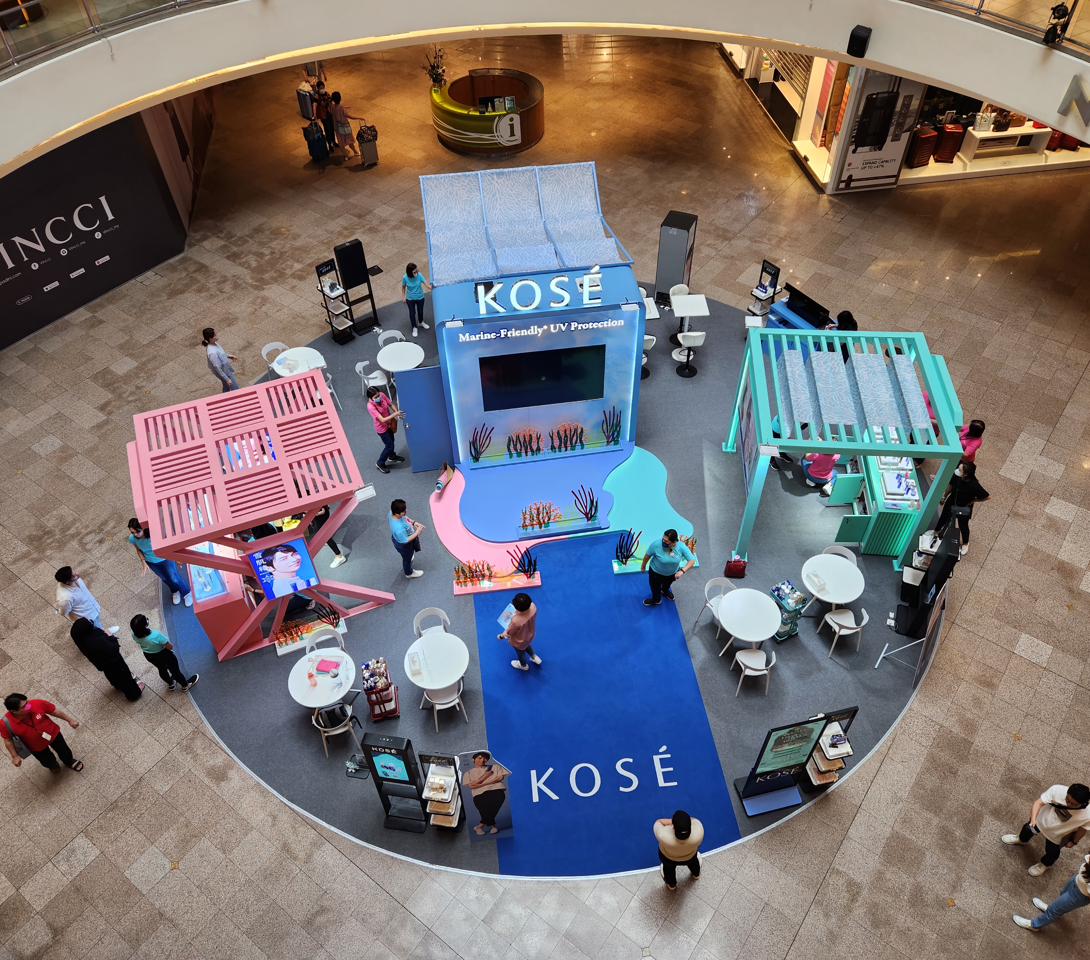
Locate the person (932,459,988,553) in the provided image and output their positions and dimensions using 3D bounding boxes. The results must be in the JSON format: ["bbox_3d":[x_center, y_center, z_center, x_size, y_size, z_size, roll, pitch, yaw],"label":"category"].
[{"bbox_3d":[5.997,0.396,12.241,0.620,1.630,0.420,16,49,17],"label":"person"}]

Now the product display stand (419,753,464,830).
[{"bbox_3d":[-1.090,3.377,9.269,0.400,1.620,0.360,5,48,6],"label":"product display stand"}]

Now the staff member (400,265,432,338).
[{"bbox_3d":[-2.345,-3.332,15.553,0.520,1.480,0.360,-15,49,-12],"label":"staff member"}]

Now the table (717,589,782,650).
[{"bbox_3d":[2.655,1.982,11.223,0.805,0.740,0.805,-1,47,1],"label":"table"}]

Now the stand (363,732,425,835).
[{"bbox_3d":[-1.620,3.276,9.299,0.480,1.840,0.400,5,47,7],"label":"stand"}]

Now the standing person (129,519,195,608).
[{"bbox_3d":[-5.197,1.152,11.547,0.560,1.660,0.420,-13,47,-10],"label":"standing person"}]

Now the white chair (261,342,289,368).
[{"bbox_3d":[-4.861,-2.092,15.583,0.490,0.740,0.510,24,52,23],"label":"white chair"}]

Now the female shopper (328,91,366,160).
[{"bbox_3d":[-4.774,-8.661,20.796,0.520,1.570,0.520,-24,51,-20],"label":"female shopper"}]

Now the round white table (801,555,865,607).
[{"bbox_3d":[3.834,1.555,11.537,0.800,0.740,0.800,-1,46,1],"label":"round white table"}]

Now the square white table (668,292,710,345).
[{"bbox_3d":[2.635,-2.764,15.724,0.610,1.100,0.620,-2,46,0],"label":"square white table"}]

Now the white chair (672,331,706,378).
[{"bbox_3d":[2.551,-2.307,15.067,0.480,1.000,0.470,0,46,2],"label":"white chair"}]

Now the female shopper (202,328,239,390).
[{"bbox_3d":[-5.463,-1.902,14.475,0.450,1.600,0.500,-9,47,-7],"label":"female shopper"}]

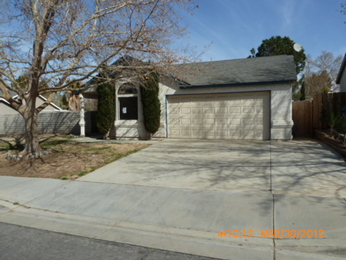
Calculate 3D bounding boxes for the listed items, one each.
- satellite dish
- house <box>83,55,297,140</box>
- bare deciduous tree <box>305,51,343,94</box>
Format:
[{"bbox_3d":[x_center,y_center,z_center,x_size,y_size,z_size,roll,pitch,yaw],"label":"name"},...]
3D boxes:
[{"bbox_3d":[7.603,-5.002,15.200,0.560,0.560,0.380,1,1,18],"label":"satellite dish"},{"bbox_3d":[1.720,-1.930,17.200,11.800,4.600,10.500,1,1,23],"label":"house"},{"bbox_3d":[17.509,-4.300,29.000,5.600,9.500,5.400,1,1,24],"label":"bare deciduous tree"}]

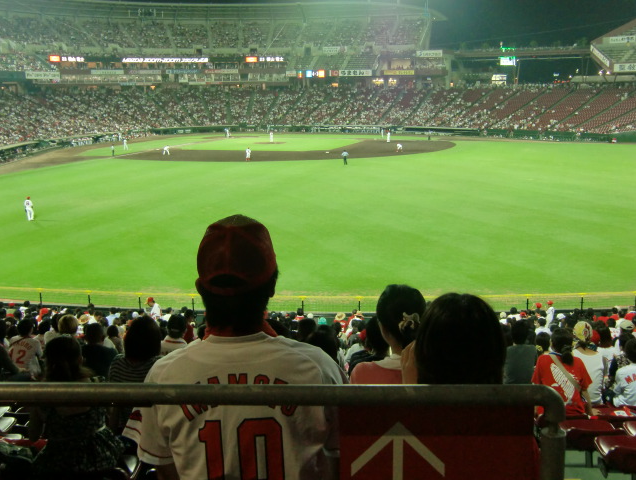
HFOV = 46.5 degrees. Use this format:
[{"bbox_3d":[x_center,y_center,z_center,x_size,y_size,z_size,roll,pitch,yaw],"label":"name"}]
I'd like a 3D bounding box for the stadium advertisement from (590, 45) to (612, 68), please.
[{"bbox_3d":[56.157,-36.634,147.250,0.200,1.275,11.960,0,29,2],"label":"stadium advertisement"}]

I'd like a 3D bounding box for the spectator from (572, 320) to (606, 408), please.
[{"bbox_3d":[2.631,1.357,7.489,0.460,1.200,0.700,-1,12,-3],"label":"spectator"}]

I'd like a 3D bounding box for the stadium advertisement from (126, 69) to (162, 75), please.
[{"bbox_3d":[-40.015,-38.790,170.848,7.600,1.050,0.200,-4,12,-14],"label":"stadium advertisement"}]

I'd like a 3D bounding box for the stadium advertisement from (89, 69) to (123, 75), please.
[{"bbox_3d":[-47.948,-38.336,168.847,7.600,1.050,0.200,-4,12,-14],"label":"stadium advertisement"}]

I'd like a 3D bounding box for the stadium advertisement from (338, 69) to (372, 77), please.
[{"bbox_3d":[8.773,-38.928,173.000,8.100,1.450,0.200,2,12,13],"label":"stadium advertisement"}]

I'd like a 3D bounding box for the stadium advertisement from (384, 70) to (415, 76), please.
[{"bbox_3d":[18.736,-38.368,170.000,7.100,1.150,0.200,2,12,13],"label":"stadium advertisement"}]

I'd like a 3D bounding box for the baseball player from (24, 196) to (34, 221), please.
[{"bbox_3d":[-20.787,-2.177,53.300,0.650,1.550,0.450,0,12,3],"label":"baseball player"}]

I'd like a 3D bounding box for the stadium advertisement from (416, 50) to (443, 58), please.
[{"bbox_3d":[25.481,-42.416,169.000,6.200,1.500,0.200,2,12,13],"label":"stadium advertisement"}]

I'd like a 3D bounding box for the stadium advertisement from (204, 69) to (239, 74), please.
[{"bbox_3d":[-22.741,-39.892,175.180,7.600,1.050,0.200,-4,12,-14],"label":"stadium advertisement"}]

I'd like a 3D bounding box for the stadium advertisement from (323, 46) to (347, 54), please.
[{"bbox_3d":[4.021,-45.357,177.000,5.700,1.750,0.200,-2,12,-5],"label":"stadium advertisement"}]

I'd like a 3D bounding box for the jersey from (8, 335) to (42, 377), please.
[{"bbox_3d":[-3.298,1.354,8.533,0.470,0.560,0.300,2,12,12],"label":"jersey"}]

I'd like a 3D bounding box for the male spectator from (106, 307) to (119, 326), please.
[{"bbox_3d":[-5.885,2.517,21.544,0.470,1.250,0.680,-1,12,0],"label":"male spectator"}]

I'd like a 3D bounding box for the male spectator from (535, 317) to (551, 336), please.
[{"bbox_3d":[4.614,2.191,15.444,0.460,1.250,0.680,-1,12,-3],"label":"male spectator"}]

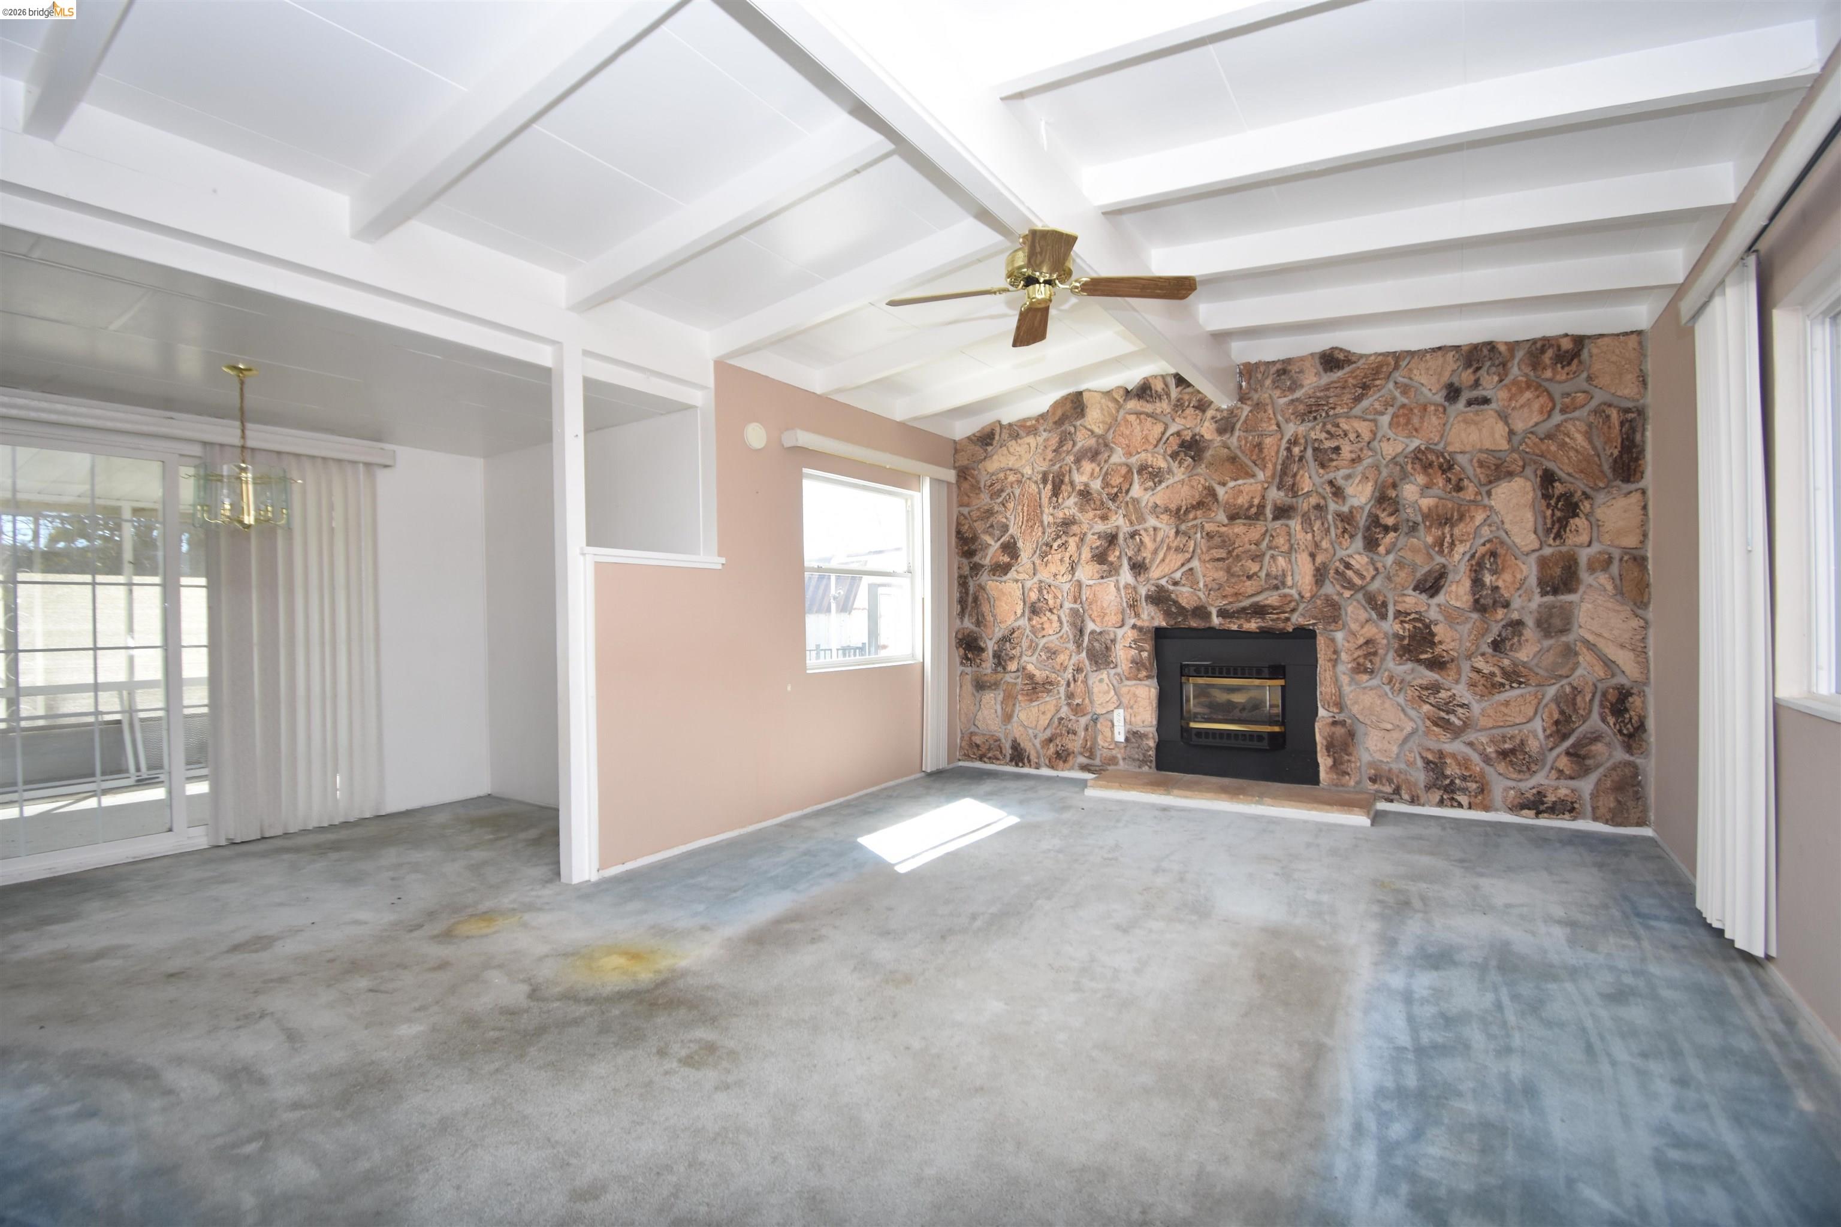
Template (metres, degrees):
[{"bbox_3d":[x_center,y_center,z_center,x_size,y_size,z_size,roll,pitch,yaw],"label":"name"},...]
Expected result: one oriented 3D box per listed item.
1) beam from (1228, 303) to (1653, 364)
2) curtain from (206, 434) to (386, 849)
[{"bbox_3d":[2.821,-1.560,4.372,1.957,0.135,0.080,8,5,35],"label":"beam"},{"bbox_3d":[-3.468,0.158,4.293,0.090,2.070,0.760,-1,0,35],"label":"curtain"}]

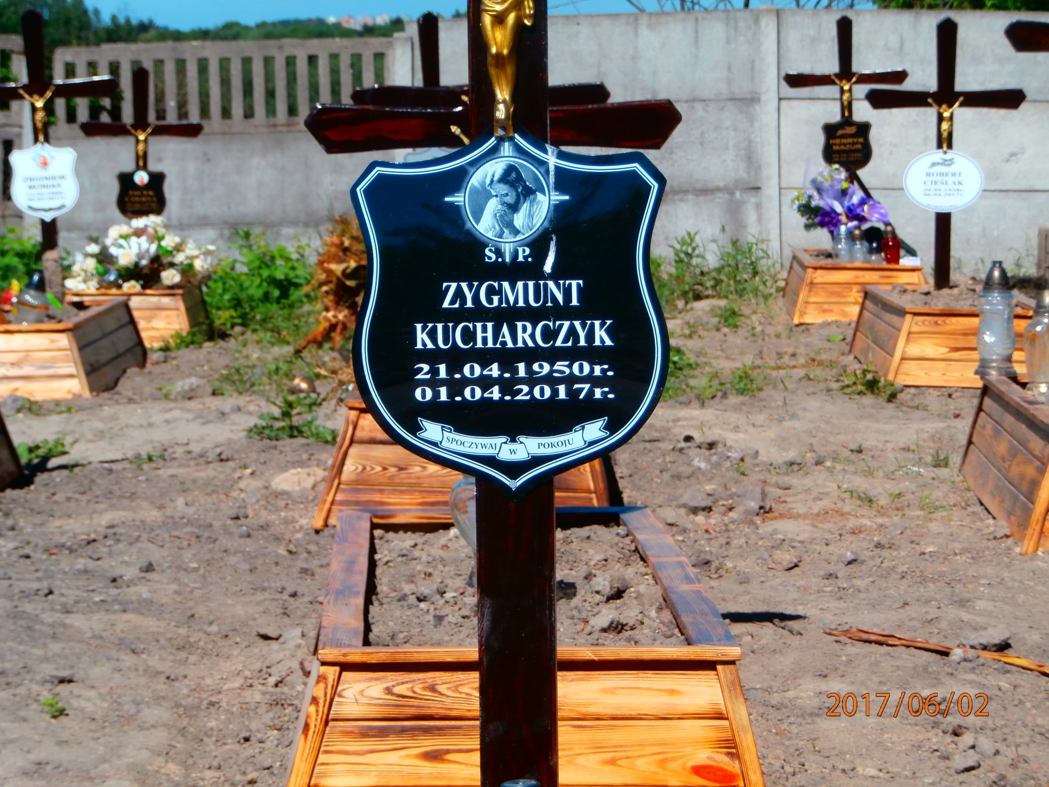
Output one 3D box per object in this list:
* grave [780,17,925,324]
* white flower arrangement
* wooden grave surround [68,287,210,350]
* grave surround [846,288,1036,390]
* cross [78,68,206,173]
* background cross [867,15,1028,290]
[{"bbox_3d":[1.590,-1.113,16.120,0.660,1.453,1.640,-1,5,2],"label":"grave"},{"bbox_3d":[-1.849,-0.675,16.000,0.730,0.370,0.500,-1,5,-1],"label":"white flower arrangement"},{"bbox_3d":[-1.876,-0.405,16.274,0.645,0.280,1.650,-1,5,-1],"label":"wooden grave surround"},{"bbox_3d":[1.654,-0.224,12.784,0.655,0.285,1.670,-1,5,1],"label":"grave surround"},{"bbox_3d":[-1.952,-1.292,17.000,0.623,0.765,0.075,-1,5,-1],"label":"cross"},{"bbox_3d":[1.668,-0.953,13.200,0.636,1.080,0.090,-1,5,1],"label":"background cross"}]

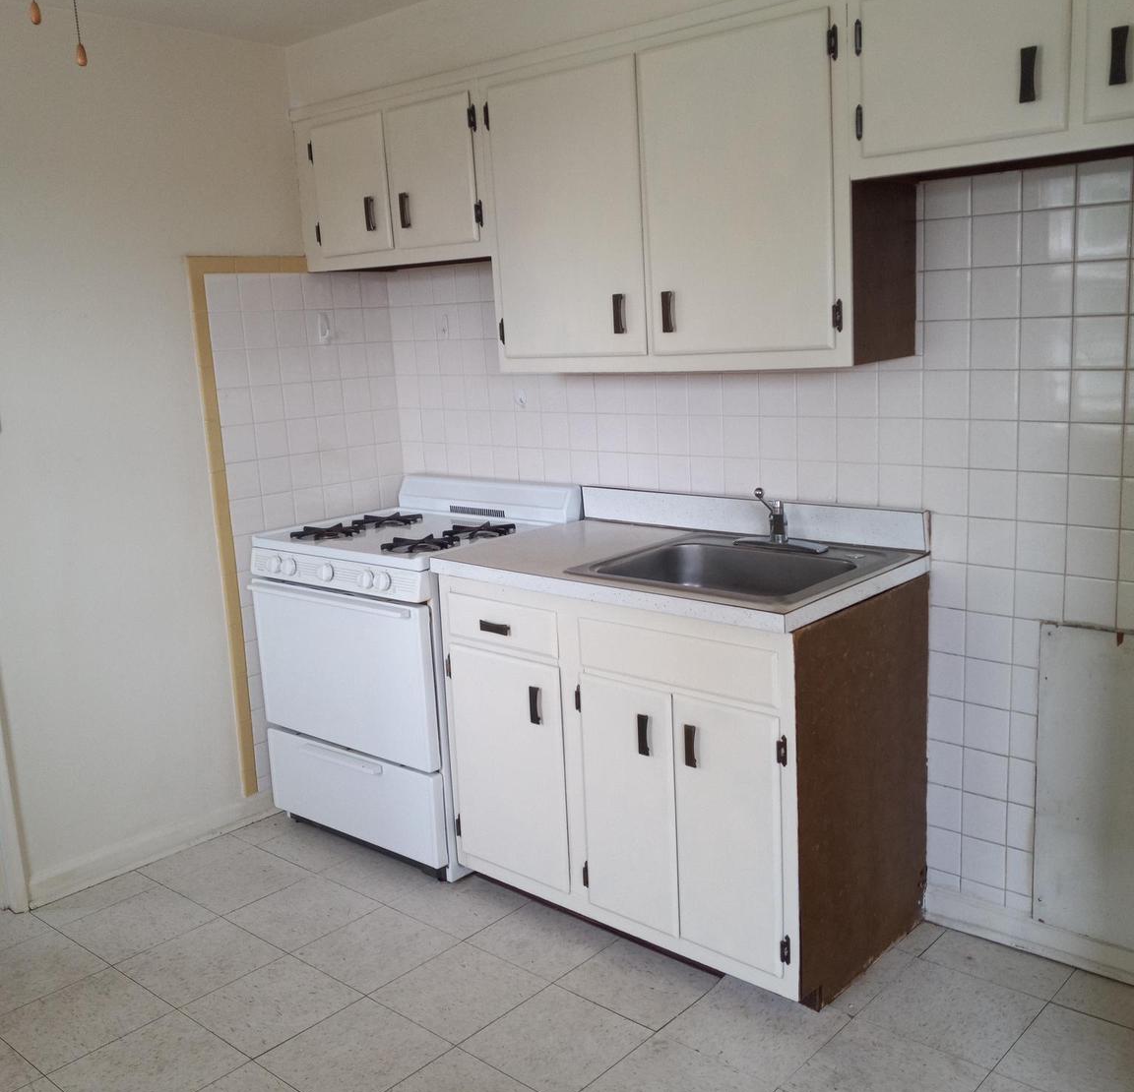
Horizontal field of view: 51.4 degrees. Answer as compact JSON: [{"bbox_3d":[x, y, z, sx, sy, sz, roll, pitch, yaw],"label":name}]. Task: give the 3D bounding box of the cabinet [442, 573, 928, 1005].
[{"bbox_3d":[0.277,0.500,2.997,1.063,0.890,0.607,7,15,42],"label":"cabinet"}]

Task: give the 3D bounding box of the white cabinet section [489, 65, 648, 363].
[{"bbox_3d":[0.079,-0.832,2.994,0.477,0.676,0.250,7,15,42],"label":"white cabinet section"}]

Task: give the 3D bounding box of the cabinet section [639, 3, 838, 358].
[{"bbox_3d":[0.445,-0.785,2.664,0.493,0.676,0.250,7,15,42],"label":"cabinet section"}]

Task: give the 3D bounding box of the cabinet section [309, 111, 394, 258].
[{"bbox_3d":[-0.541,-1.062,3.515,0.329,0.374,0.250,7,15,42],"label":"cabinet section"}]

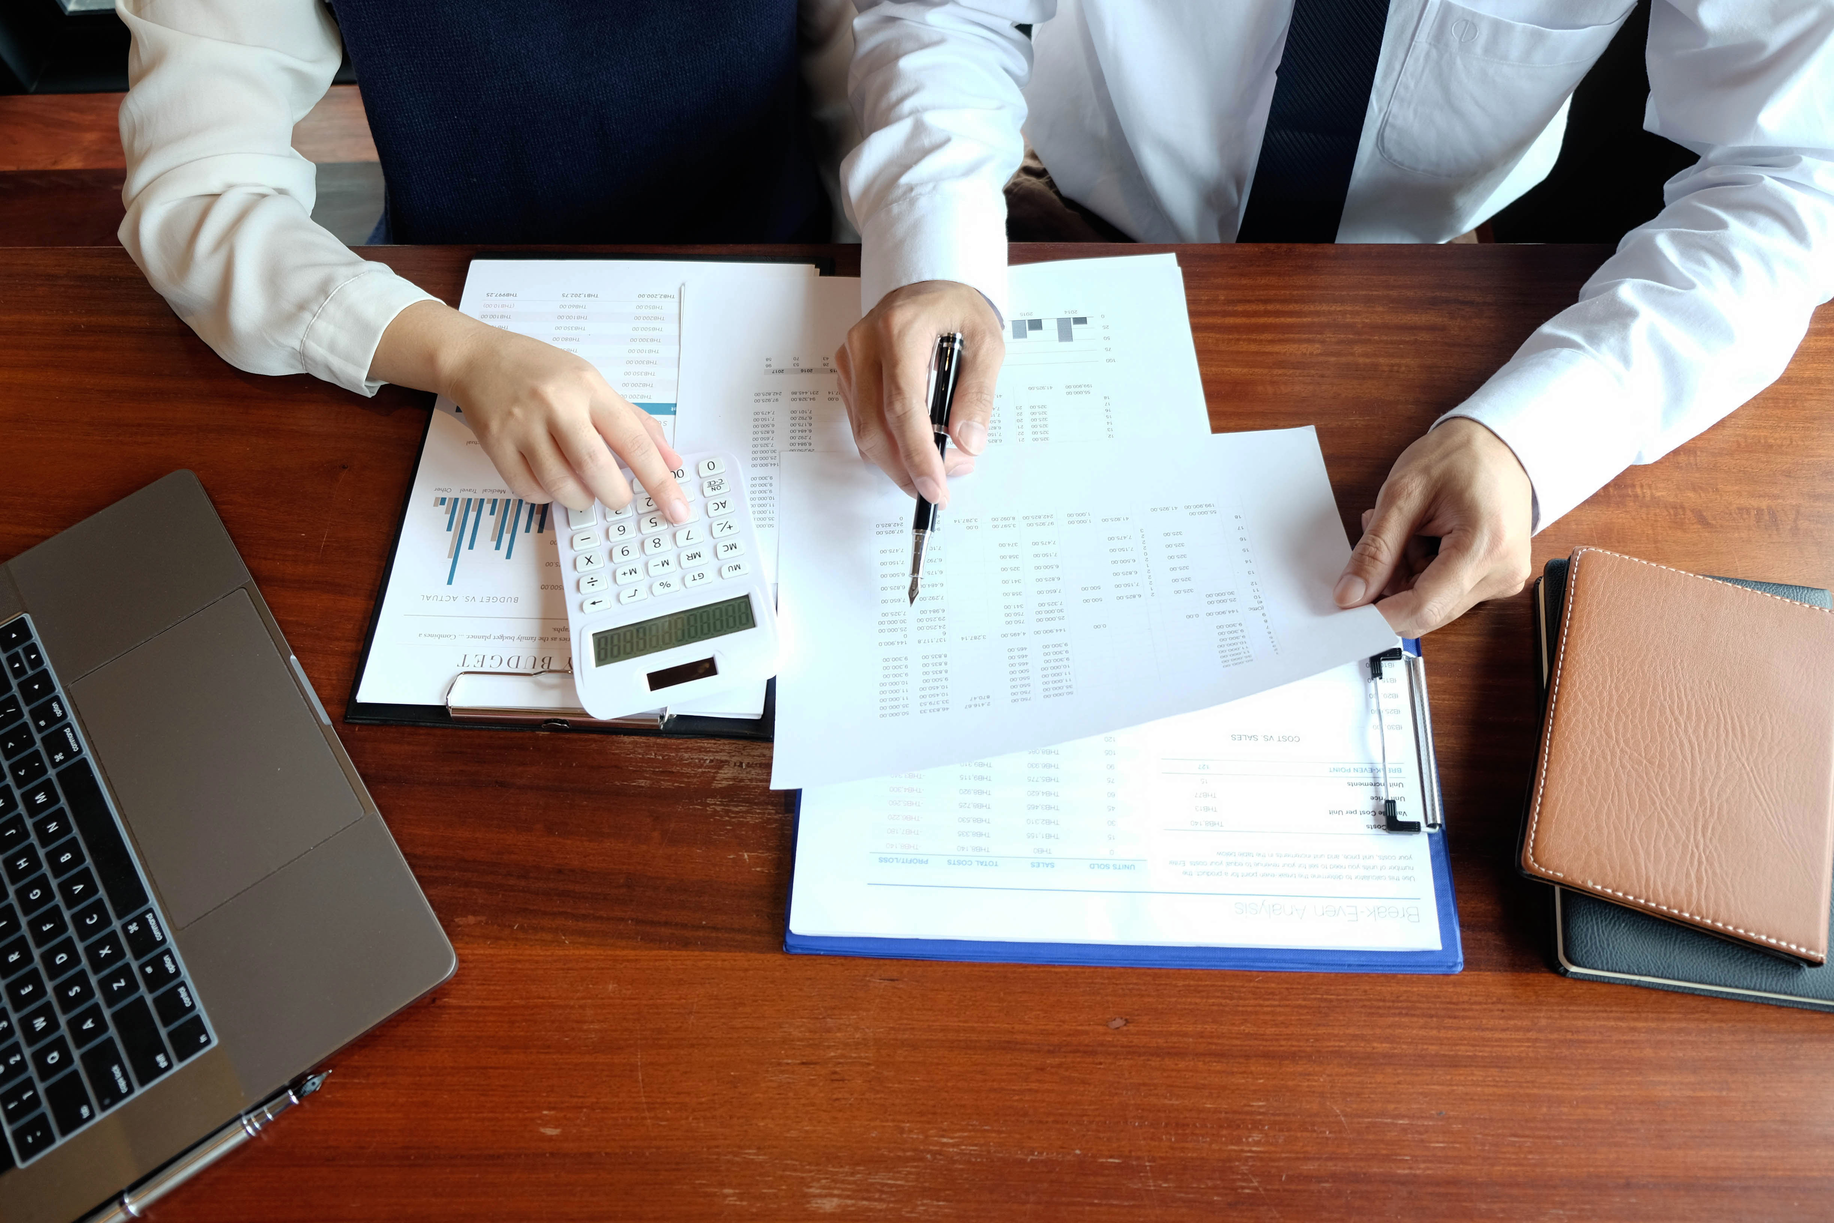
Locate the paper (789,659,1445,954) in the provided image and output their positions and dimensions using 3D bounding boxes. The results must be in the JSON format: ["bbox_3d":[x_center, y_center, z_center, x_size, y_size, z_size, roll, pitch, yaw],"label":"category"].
[{"bbox_3d":[0.093,0.058,0.678,0.297,0.006,0.210,1,62,2],"label":"paper"}]

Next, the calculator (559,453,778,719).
[{"bbox_3d":[-0.129,-0.017,0.708,0.105,0.025,0.147,-13,58,-5],"label":"calculator"}]

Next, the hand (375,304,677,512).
[{"bbox_3d":[-0.207,-0.103,0.722,0.188,0.068,0.080,31,67,17],"label":"hand"}]

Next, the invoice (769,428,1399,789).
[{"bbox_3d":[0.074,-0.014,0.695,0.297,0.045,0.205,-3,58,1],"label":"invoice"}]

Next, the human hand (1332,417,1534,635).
[{"bbox_3d":[0.247,-0.028,0.653,0.085,0.085,0.120,34,68,18],"label":"human hand"}]

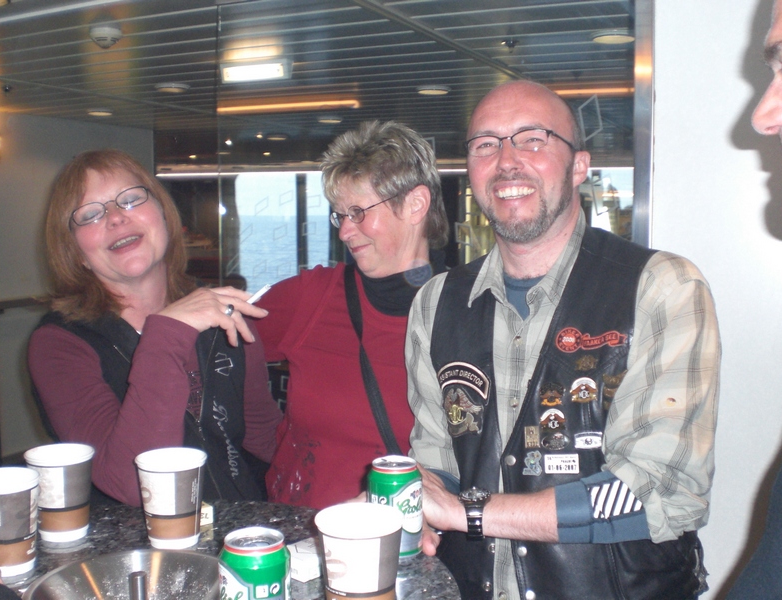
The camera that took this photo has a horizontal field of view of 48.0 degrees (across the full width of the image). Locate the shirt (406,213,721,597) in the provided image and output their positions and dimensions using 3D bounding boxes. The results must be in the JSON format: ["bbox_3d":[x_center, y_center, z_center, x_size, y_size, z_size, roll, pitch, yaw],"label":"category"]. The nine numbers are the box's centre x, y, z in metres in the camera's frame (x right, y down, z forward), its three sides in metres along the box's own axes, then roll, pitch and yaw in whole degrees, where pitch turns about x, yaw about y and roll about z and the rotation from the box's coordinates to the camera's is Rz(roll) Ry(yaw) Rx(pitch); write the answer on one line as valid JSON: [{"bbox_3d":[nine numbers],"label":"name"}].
[{"bbox_3d":[0.254,0.200,1.295,0.480,0.640,0.310,3,6,24],"label":"shirt"}]

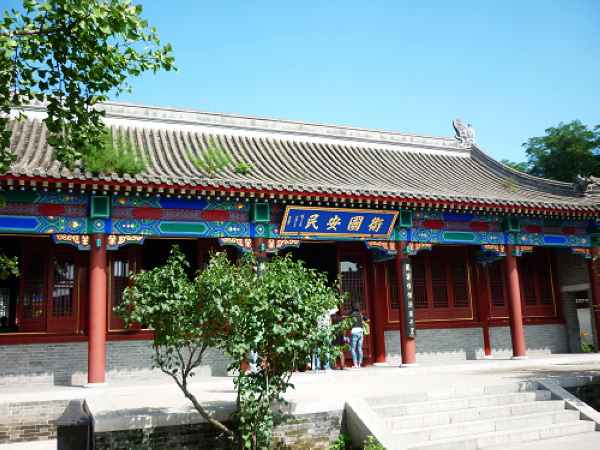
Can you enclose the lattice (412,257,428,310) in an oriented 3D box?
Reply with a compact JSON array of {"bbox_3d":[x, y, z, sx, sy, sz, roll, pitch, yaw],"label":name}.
[{"bbox_3d":[3.370,1.637,16.113,0.475,1.453,0.070,2,-11,-21],"label":"lattice"}]

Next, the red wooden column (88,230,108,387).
[{"bbox_3d":[-3.890,1.577,11.011,0.307,2.884,0.307,2,-11,-22],"label":"red wooden column"}]

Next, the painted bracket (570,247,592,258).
[{"bbox_3d":[8.067,0.792,16.360,0.720,0.310,0.100,2,-11,-21],"label":"painted bracket"}]

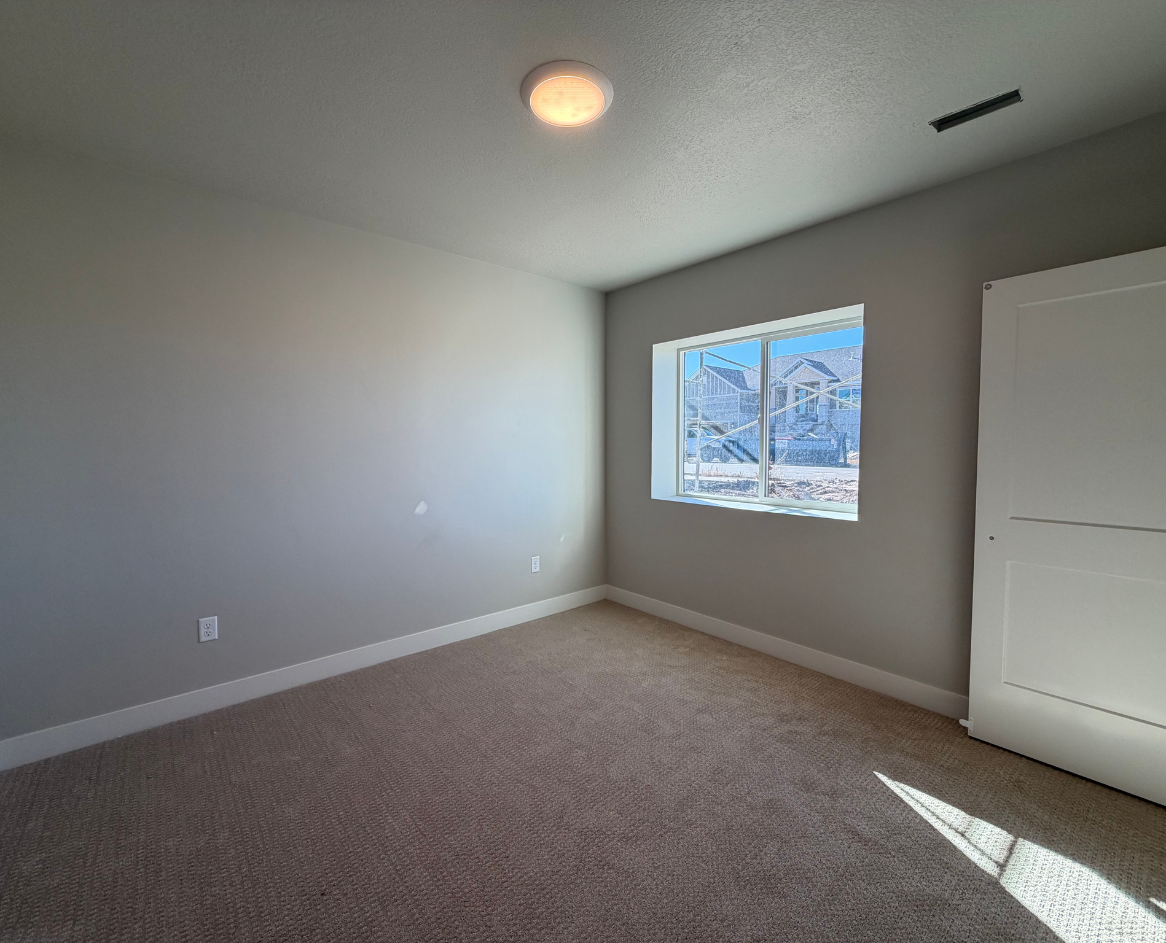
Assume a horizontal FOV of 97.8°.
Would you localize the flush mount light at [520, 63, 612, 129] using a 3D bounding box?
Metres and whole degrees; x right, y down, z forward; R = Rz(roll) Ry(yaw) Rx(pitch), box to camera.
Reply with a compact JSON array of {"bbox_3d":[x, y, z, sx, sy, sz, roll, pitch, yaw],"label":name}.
[{"bbox_3d":[-0.052,-1.309,1.796,0.325,0.037,0.325,0,4,0],"label":"flush mount light"}]

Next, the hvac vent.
[{"bbox_3d":[1.456,-1.345,1.893,0.090,0.025,0.259,-3,5,-40],"label":"hvac vent"}]

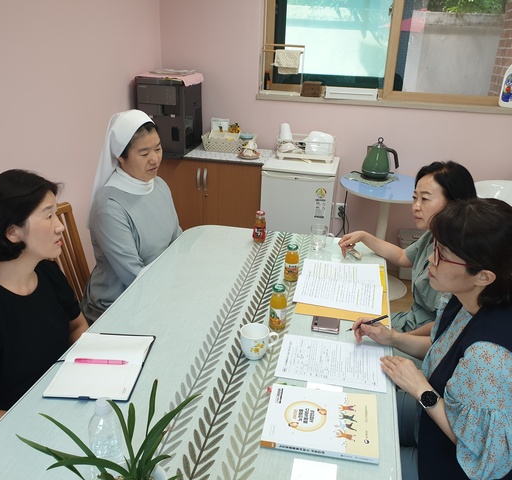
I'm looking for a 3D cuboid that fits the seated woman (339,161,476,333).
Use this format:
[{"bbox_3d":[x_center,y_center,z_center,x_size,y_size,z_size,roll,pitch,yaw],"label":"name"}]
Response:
[{"bbox_3d":[0.581,0.306,1.817,0.600,1.190,0.500,2,23,-1],"label":"seated woman"}]

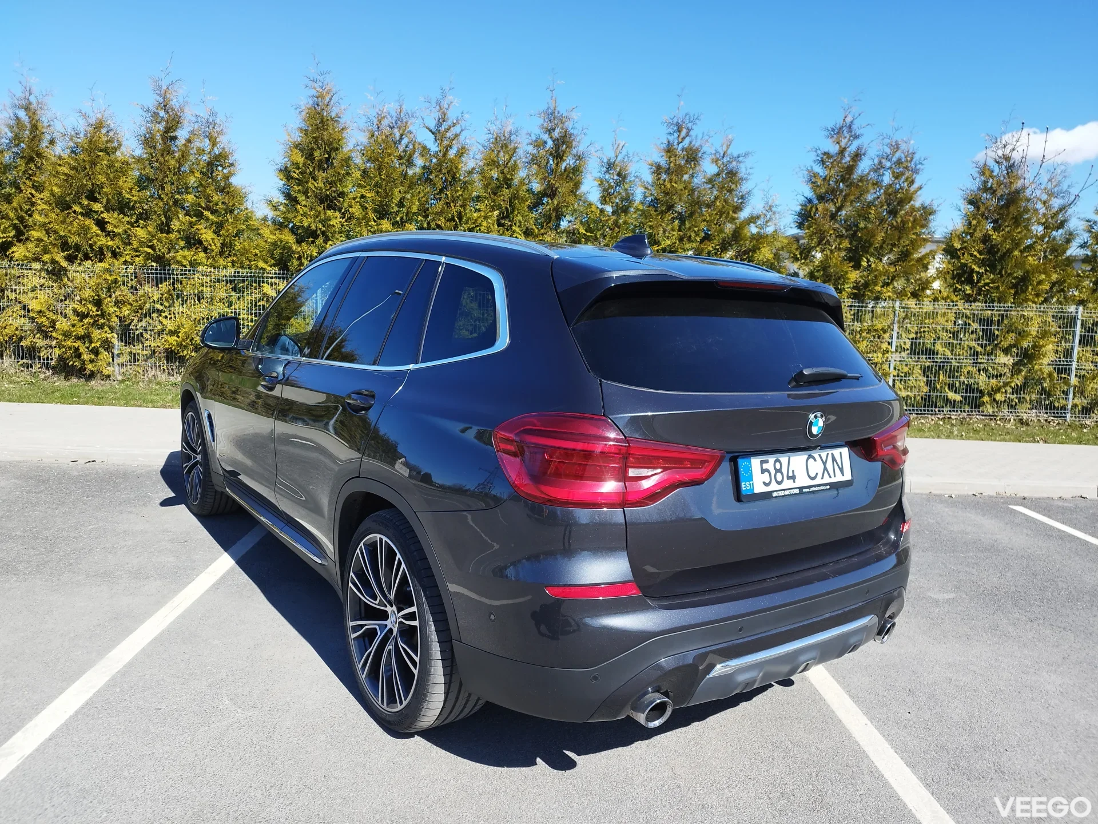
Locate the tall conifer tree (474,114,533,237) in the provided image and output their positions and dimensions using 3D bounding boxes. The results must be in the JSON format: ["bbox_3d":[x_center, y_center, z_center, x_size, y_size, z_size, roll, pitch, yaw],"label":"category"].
[{"bbox_3d":[-0.645,-2.216,10.569,1.000,3.793,1.000,2,7,-5],"label":"tall conifer tree"}]

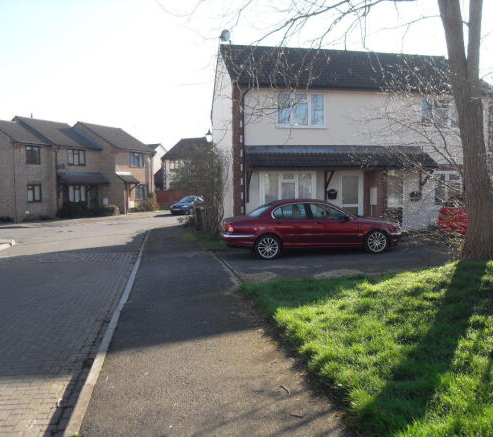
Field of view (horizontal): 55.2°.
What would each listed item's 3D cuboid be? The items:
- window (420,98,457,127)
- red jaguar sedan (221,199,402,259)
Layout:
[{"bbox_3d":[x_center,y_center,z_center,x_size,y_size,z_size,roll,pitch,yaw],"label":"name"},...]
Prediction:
[{"bbox_3d":[7.274,-3.903,17.561,1.680,1.160,0.140,-1,4,-10],"label":"window"},{"bbox_3d":[1.696,0.210,12.180,4.680,1.395,1.790,-2,4,-8],"label":"red jaguar sedan"}]

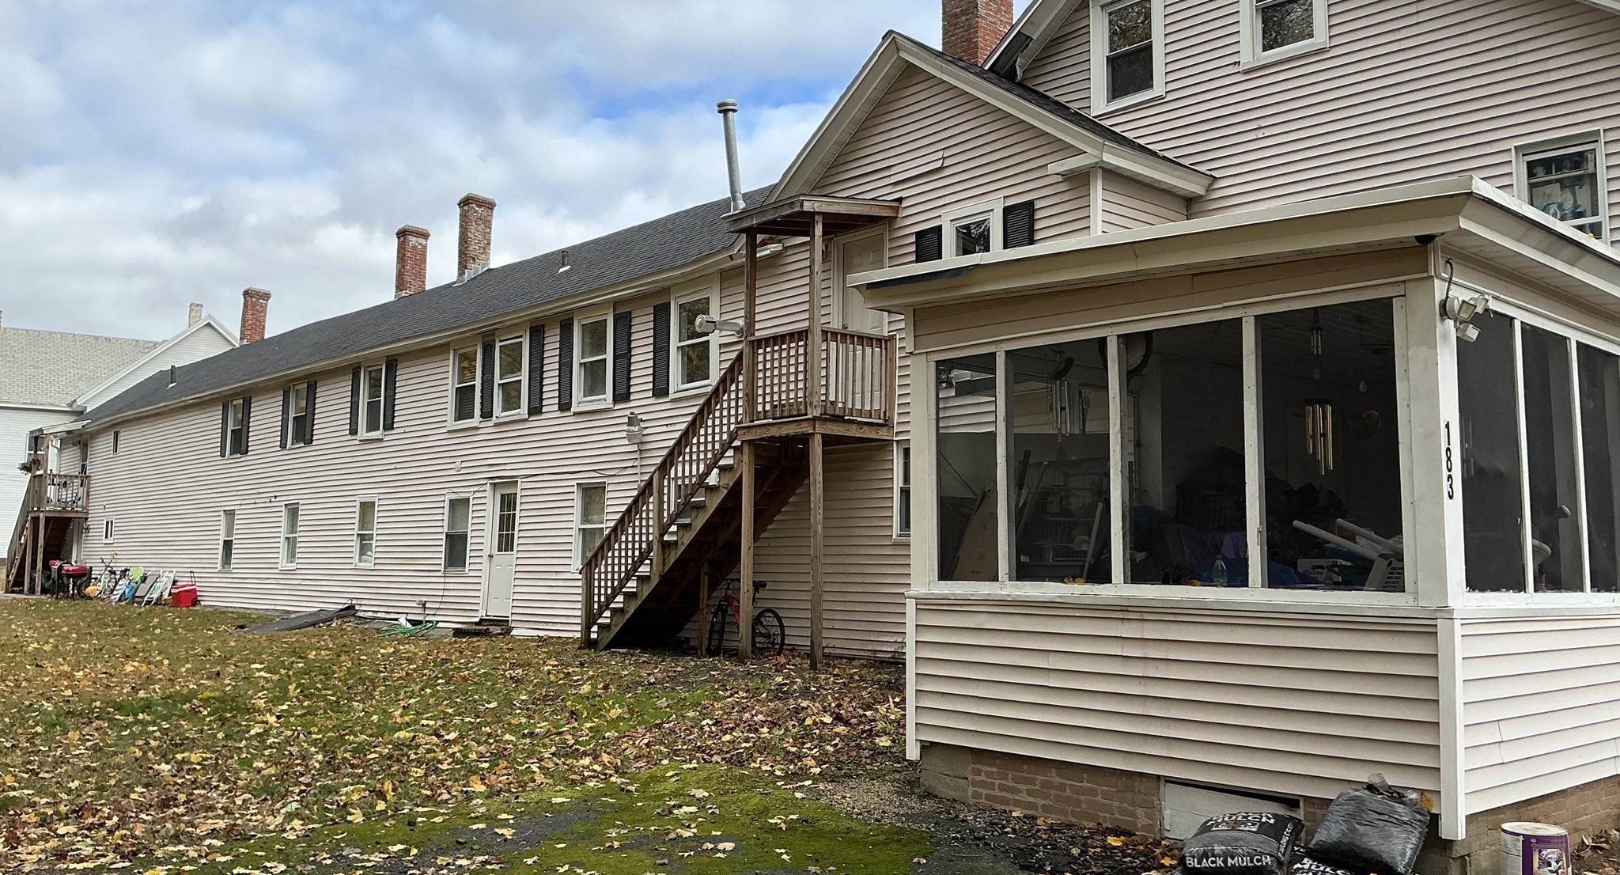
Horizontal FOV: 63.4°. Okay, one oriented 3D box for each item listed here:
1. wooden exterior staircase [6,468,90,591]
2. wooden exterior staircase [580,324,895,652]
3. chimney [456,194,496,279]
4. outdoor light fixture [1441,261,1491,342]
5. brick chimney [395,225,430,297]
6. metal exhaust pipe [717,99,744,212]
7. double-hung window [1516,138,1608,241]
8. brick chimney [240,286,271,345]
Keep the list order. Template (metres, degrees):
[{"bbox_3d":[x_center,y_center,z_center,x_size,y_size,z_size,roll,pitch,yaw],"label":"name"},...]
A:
[{"bbox_3d":[-21.434,2.748,36.831,1.120,3.240,3.350,6,-8,-43],"label":"wooden exterior staircase"},{"bbox_3d":[-0.938,0.755,15.063,1.160,3.490,4.220,6,-8,-43],"label":"wooden exterior staircase"},{"bbox_3d":[-6.784,-3.975,26.517,0.600,1.750,0.440,6,-8,-43],"label":"chimney"},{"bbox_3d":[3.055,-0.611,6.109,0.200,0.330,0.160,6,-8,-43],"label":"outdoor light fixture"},{"bbox_3d":[-8.938,-3.858,29.494,0.600,1.670,0.440,6,-8,-43],"label":"brick chimney"},{"bbox_3d":[-1.213,-4.406,20.553,0.335,1.813,0.335,-5,-6,-1],"label":"metal exhaust pipe"},{"bbox_3d":[6.705,-1.955,11.682,0.120,1.494,0.727,6,-8,-43],"label":"double-hung window"},{"bbox_3d":[-16.276,-3.560,38.347,0.671,1.622,0.651,6,-8,-43],"label":"brick chimney"}]

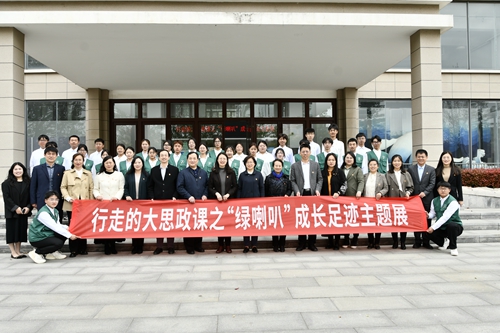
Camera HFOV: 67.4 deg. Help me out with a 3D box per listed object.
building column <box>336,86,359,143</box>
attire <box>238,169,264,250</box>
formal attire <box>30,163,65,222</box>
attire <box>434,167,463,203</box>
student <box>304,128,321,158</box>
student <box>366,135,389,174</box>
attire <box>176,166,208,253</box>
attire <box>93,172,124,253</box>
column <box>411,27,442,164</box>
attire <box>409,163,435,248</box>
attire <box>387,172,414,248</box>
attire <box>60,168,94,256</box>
[{"bbox_3d":[3.671,-1.007,13.981,0.790,3.850,0.600,-1,-1,-3],"label":"building column"},{"bbox_3d":[0.017,0.728,6.348,0.430,1.388,0.290,-1,-1,-1],"label":"attire"},{"bbox_3d":[-3.380,0.696,6.267,0.530,1.544,0.300,-1,-1,-12],"label":"formal attire"},{"bbox_3d":[3.619,0.372,6.800,0.480,0.660,0.280,-1,-1,6],"label":"attire"},{"bbox_3d":[1.284,0.084,7.891,0.480,1.770,0.300,-1,-1,2],"label":"student"},{"bbox_3d":[2.635,0.263,7.748,0.460,1.780,0.290,-1,-1,5],"label":"student"},{"bbox_3d":[-0.989,0.730,6.447,0.540,1.460,0.330,-1,-1,-4],"label":"attire"},{"bbox_3d":[-2.404,0.767,6.371,0.500,1.420,0.330,-1,-1,-8],"label":"attire"},{"bbox_3d":[4.555,-1.260,9.676,0.505,4.390,0.505,-1,-1,-3],"label":"column"},{"bbox_3d":[3.066,0.688,6.664,0.450,1.450,0.310,-1,-1,11],"label":"attire"},{"bbox_3d":[2.609,0.751,6.500,0.490,1.370,0.320,-1,-1,6],"label":"attire"},{"bbox_3d":[-2.816,0.751,6.120,0.550,1.430,0.340,0,-1,-8],"label":"attire"}]

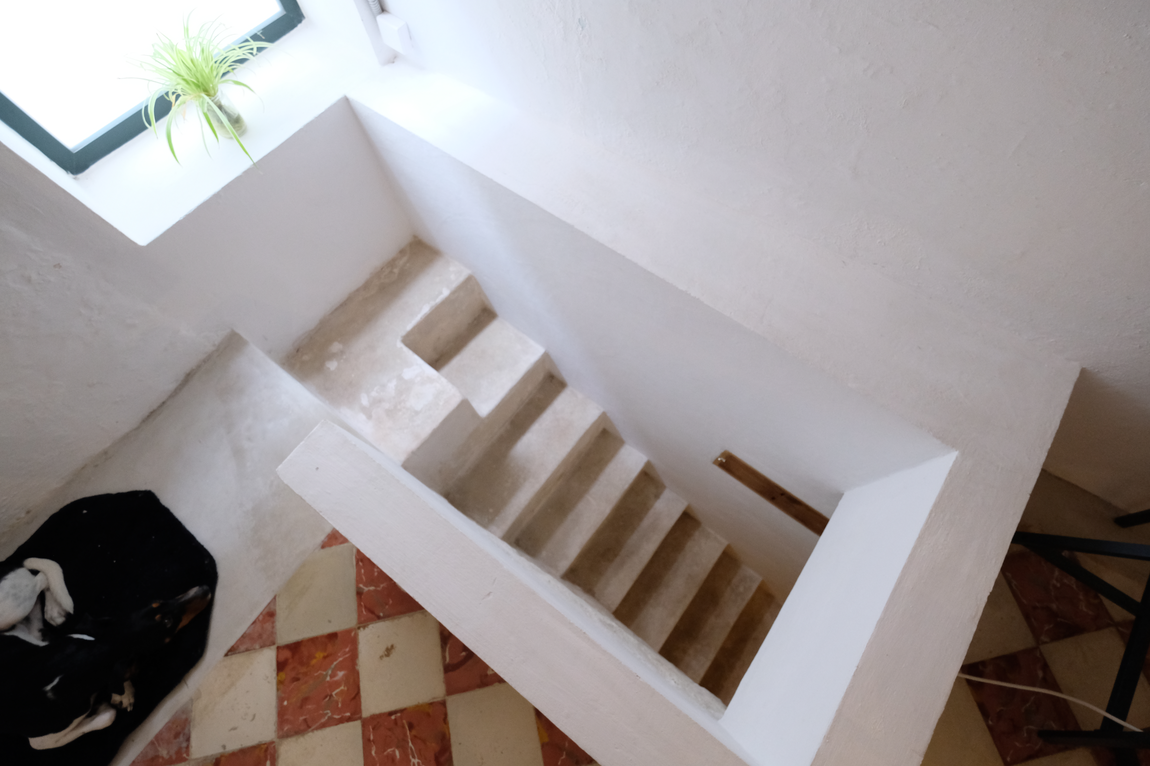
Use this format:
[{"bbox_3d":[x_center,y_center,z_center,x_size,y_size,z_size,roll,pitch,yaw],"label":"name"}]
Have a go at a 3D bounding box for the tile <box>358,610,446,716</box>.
[{"bbox_3d":[-0.424,0.679,1.173,0.200,0.010,0.200,-12,69,-3],"label":"tile"}]

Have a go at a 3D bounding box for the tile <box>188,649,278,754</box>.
[{"bbox_3d":[-0.814,0.765,1.152,0.200,0.010,0.200,-12,69,-3],"label":"tile"}]

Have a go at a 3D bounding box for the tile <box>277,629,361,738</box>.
[{"bbox_3d":[-0.619,0.722,1.163,0.200,0.010,0.200,-12,69,-3],"label":"tile"}]

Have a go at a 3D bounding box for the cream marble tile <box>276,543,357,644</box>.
[{"bbox_3d":[-0.663,0.540,1.233,0.200,0.010,0.200,-12,69,-3],"label":"cream marble tile"}]

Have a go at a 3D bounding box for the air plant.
[{"bbox_3d":[-0.917,-0.743,1.215,0.240,0.216,0.300,38,75,15],"label":"air plant"}]

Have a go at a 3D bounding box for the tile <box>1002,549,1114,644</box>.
[{"bbox_3d":[1.181,0.516,1.188,0.200,0.010,0.200,-12,69,-3],"label":"tile"}]

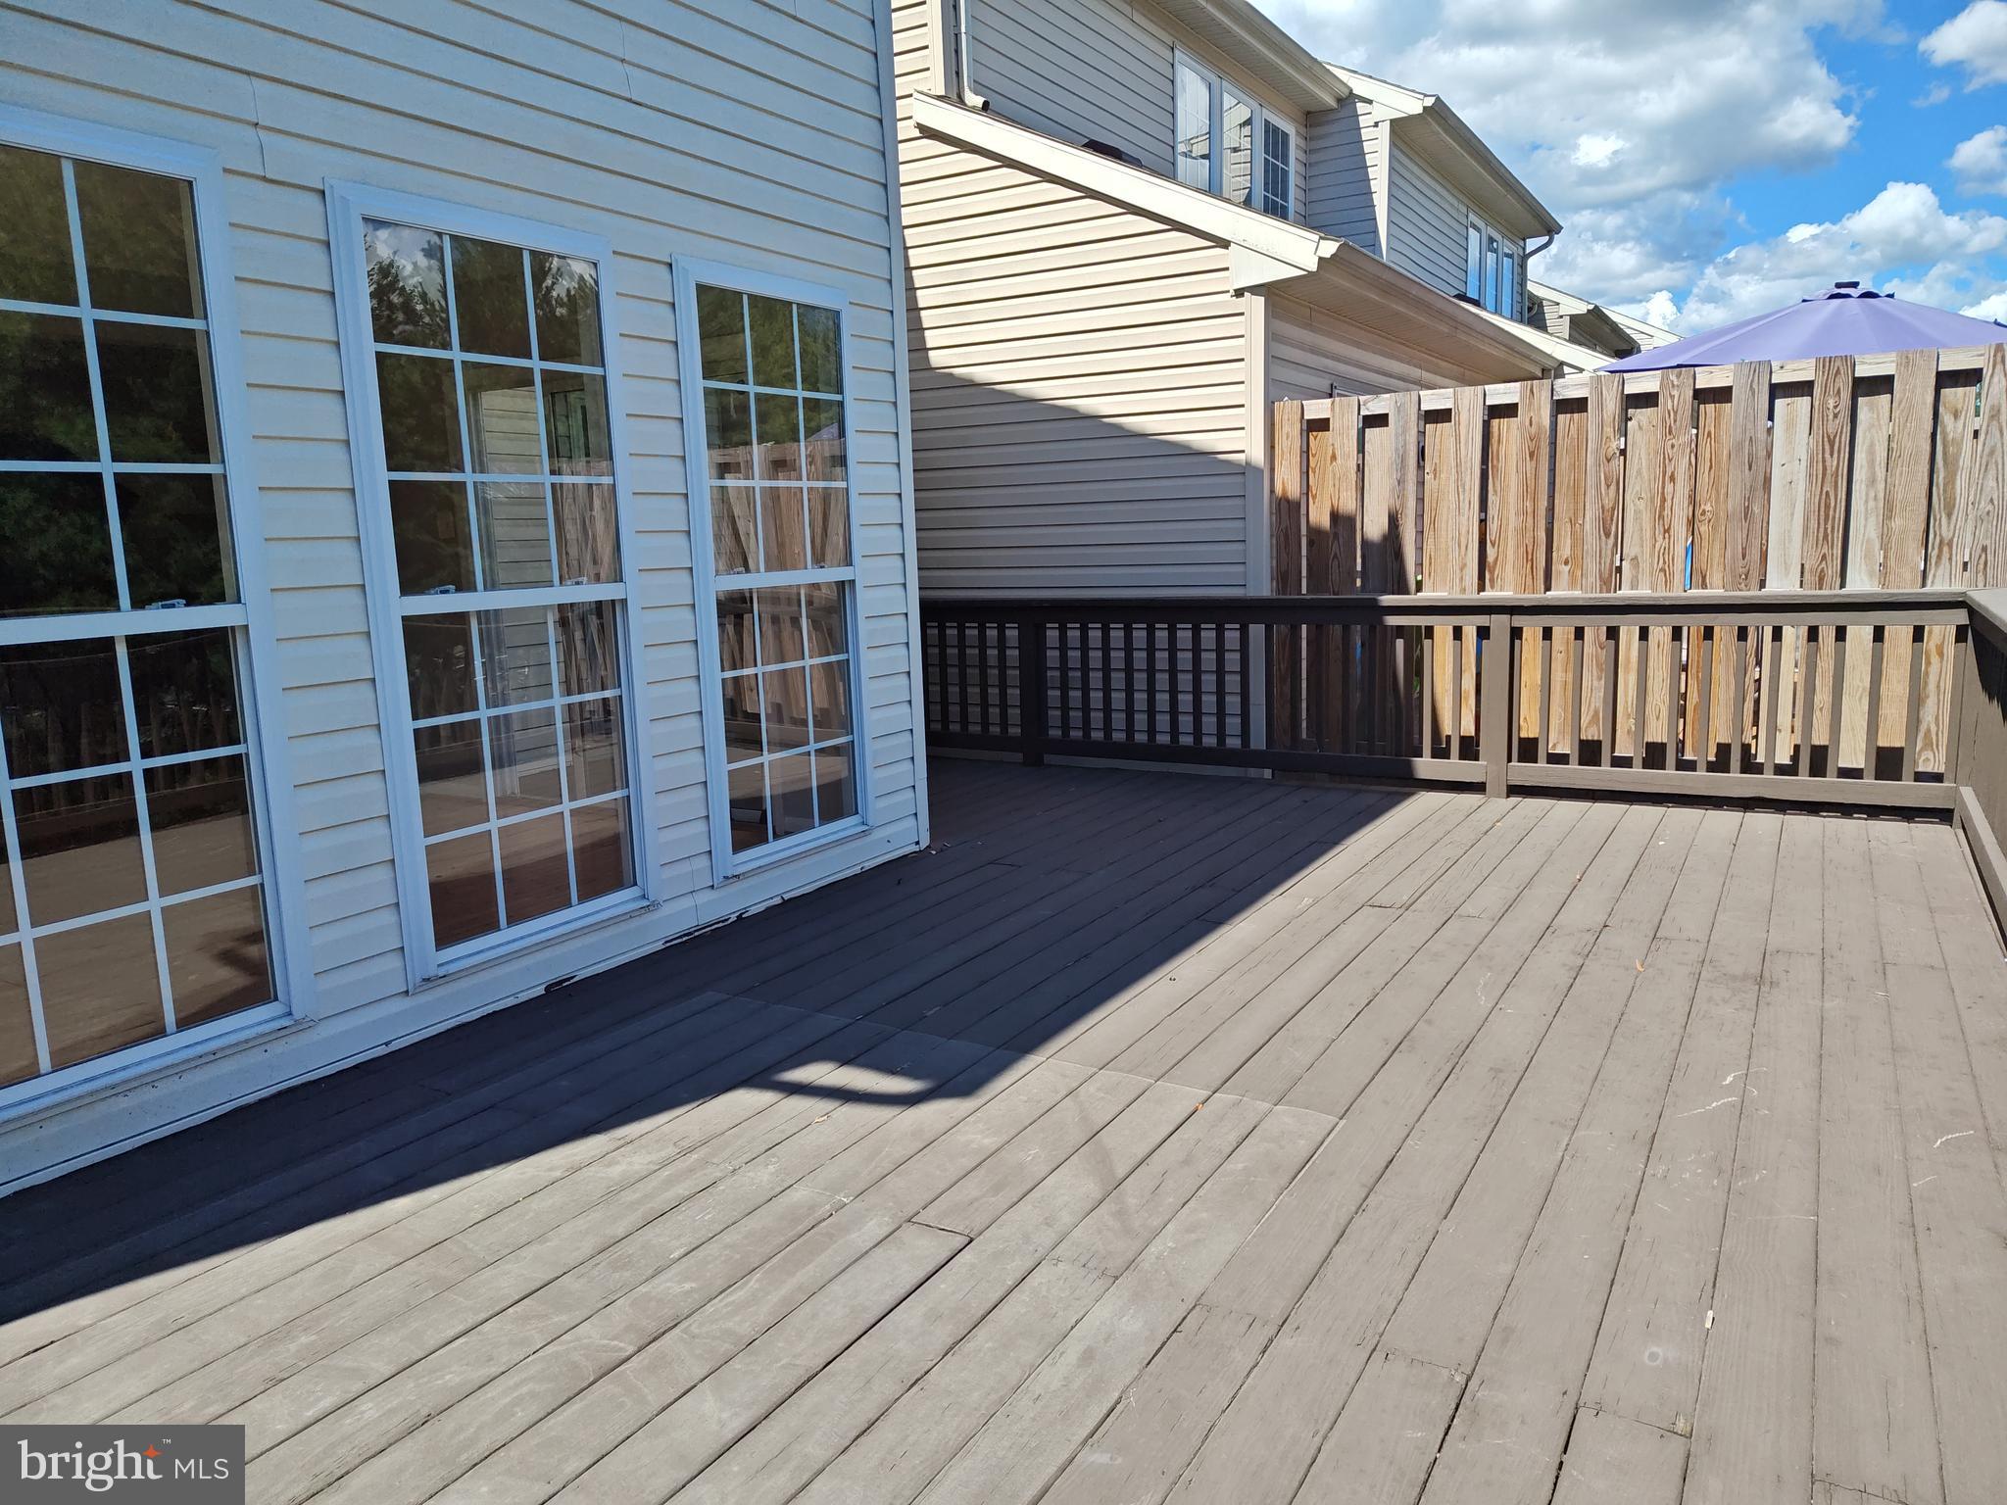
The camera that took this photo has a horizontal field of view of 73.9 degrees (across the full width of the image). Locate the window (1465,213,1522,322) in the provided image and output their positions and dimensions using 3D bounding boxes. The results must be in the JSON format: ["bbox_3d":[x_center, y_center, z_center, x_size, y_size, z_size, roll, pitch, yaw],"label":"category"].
[{"bbox_3d":[5.760,-5.556,15.674,0.100,1.050,2.718,4,11,31],"label":"window"}]

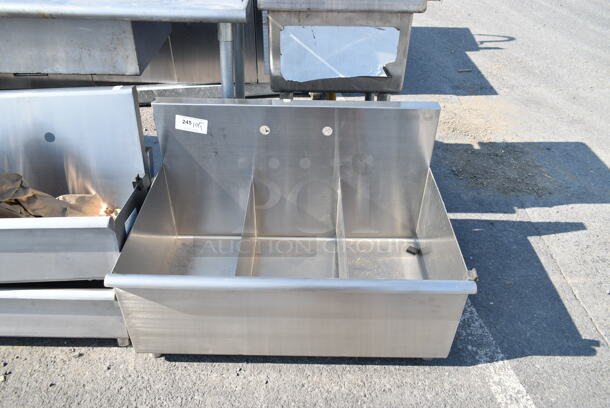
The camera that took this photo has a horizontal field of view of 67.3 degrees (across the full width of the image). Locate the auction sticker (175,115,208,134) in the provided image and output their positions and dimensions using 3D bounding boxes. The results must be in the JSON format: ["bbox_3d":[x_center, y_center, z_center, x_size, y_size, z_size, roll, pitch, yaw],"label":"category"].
[{"bbox_3d":[-0.366,-0.256,1.486,0.102,0.051,0.002,9,37,-6],"label":"auction sticker"}]

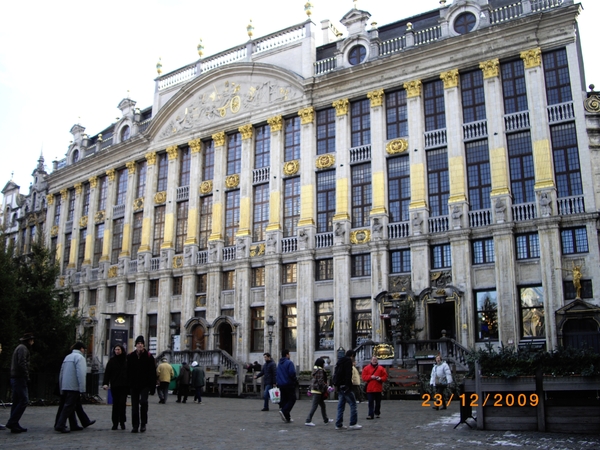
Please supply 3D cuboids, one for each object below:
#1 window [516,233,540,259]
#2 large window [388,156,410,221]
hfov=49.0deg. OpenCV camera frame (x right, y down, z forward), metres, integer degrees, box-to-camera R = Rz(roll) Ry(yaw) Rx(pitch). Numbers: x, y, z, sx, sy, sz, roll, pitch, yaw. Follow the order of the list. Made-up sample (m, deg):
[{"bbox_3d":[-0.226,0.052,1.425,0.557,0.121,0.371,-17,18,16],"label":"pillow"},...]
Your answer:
[{"bbox_3d":[11.272,1.043,32.330,1.204,1.343,0.220,-9,-16,34],"label":"window"},{"bbox_3d":[5.735,-2.094,37.919,1.379,3.844,0.200,-9,-17,33],"label":"large window"}]

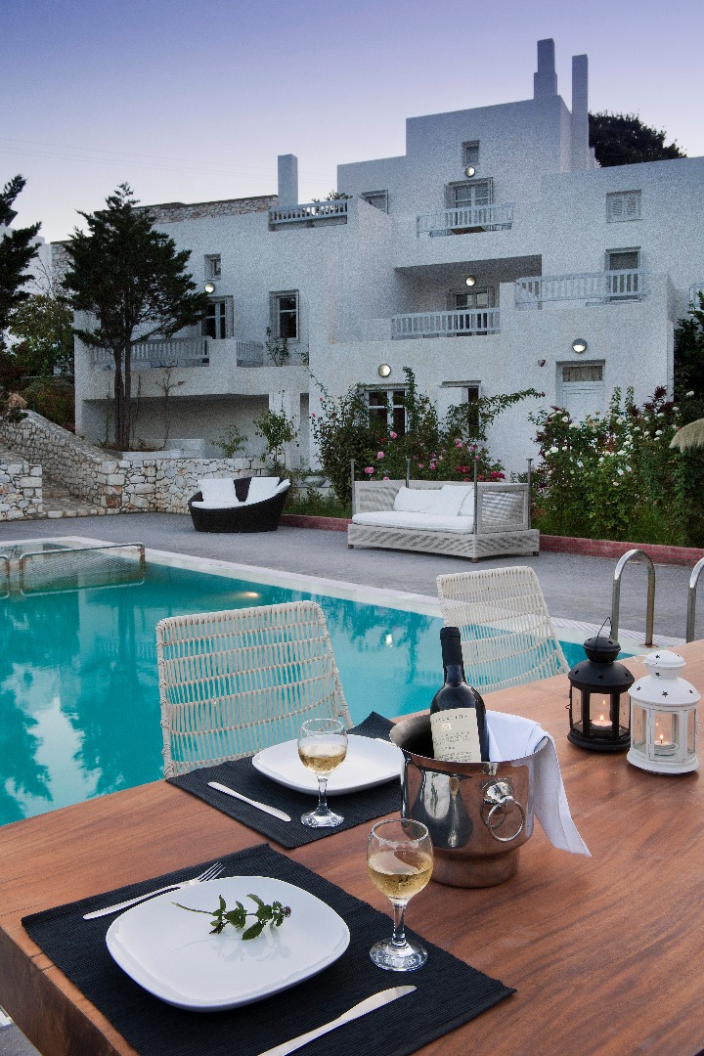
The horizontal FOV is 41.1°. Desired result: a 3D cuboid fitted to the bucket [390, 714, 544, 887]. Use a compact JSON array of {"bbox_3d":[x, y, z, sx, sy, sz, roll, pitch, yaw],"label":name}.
[{"bbox_3d":[0.165,0.383,1.317,0.222,0.190,0.240,0,5,0],"label":"bucket"}]

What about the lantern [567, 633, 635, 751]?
[{"bbox_3d":[0.499,0.318,1.867,0.133,0.213,0.133,1,6,14],"label":"lantern"}]

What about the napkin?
[{"bbox_3d":[0.262,0.358,1.320,0.130,0.185,0.120,3,6,30],"label":"napkin"}]

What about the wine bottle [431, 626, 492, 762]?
[{"bbox_3d":[0.157,0.293,1.328,0.076,0.300,0.076,-9,-5,31],"label":"wine bottle"}]

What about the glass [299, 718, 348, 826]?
[{"bbox_3d":[-0.046,0.387,1.485,0.079,0.150,0.079,0,5,0],"label":"glass"}]

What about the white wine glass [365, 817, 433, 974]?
[{"bbox_3d":[0.055,0.425,1.091,0.076,0.149,0.076,0,5,0],"label":"white wine glass"}]

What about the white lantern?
[{"bbox_3d":[0.580,0.333,1.739,0.134,0.210,0.134,2,6,20],"label":"white lantern"}]

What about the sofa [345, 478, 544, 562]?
[{"bbox_3d":[1.075,-0.161,11.270,1.050,0.890,2.060,-5,7,-42],"label":"sofa"}]

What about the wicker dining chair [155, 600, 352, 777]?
[{"bbox_3d":[-0.118,0.691,2.492,0.570,0.855,0.600,-4,7,-37],"label":"wicker dining chair"}]

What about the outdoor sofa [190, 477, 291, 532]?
[{"bbox_3d":[-1.680,-0.377,13.977,1.520,0.810,1.060,4,6,33],"label":"outdoor sofa"}]

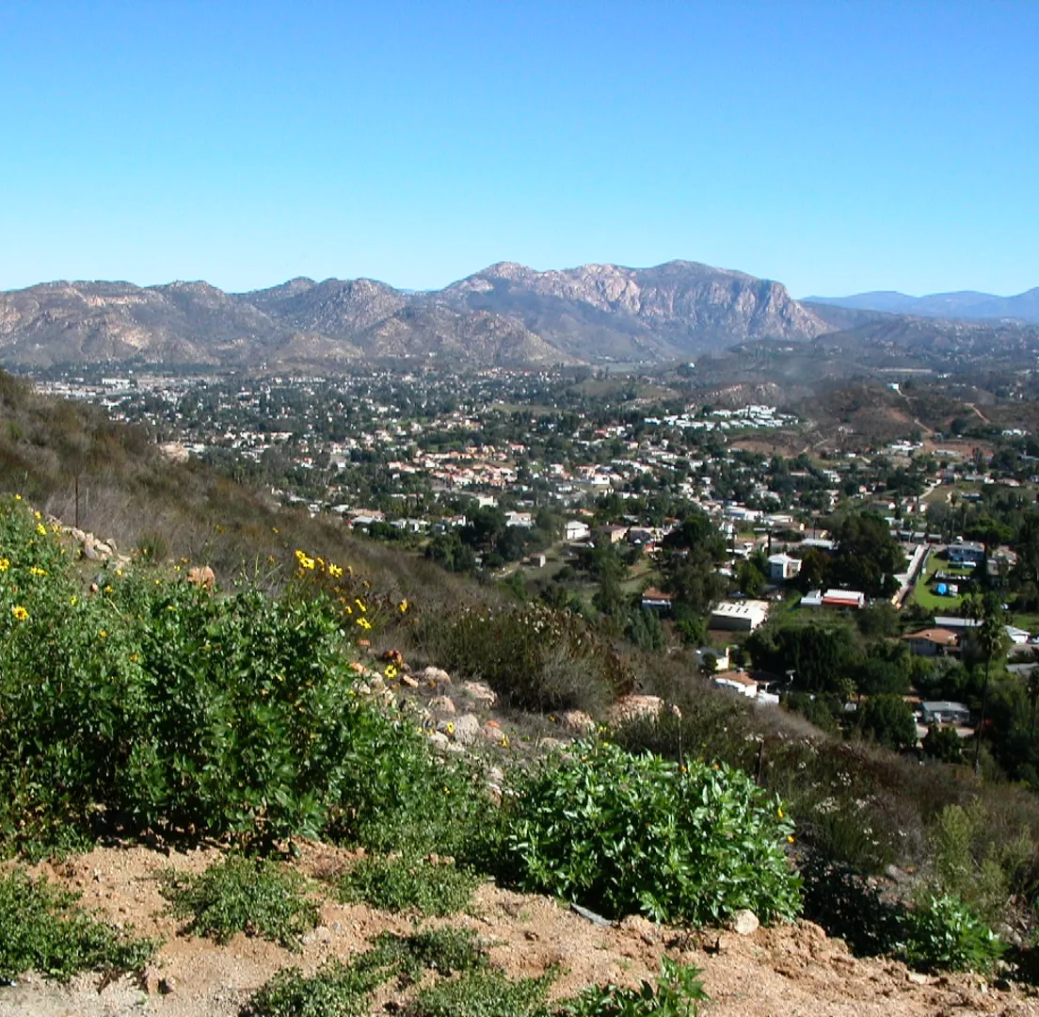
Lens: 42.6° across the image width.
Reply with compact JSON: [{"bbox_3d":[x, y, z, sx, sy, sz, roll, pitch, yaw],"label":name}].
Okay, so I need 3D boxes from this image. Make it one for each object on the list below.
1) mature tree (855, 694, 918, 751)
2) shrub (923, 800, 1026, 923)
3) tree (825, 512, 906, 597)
[{"bbox_3d":[72.402,42.175,262.855,12.073,10.127,12.073,3,8,16],"label":"mature tree"},{"bbox_3d":[2.217,1.730,6.500,0.465,0.571,0.465,4,8,20],"label":"shrub"},{"bbox_3d":[108.427,14.378,417.296,24.628,26.066,22.165,3,8,15],"label":"tree"}]

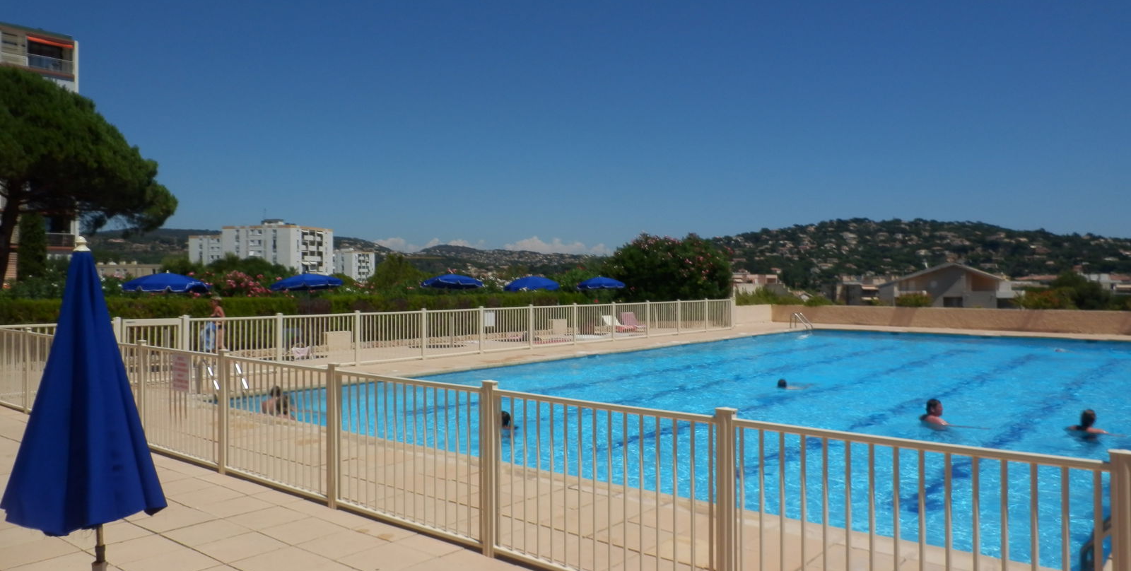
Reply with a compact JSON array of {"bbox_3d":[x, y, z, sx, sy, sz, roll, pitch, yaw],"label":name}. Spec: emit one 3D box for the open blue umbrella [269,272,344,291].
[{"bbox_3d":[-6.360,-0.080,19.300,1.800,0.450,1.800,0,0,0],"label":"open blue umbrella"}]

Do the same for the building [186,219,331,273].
[{"bbox_3d":[-88.500,-9.000,226.000,42.000,18.000,24.000,0,0,20],"label":"building"}]

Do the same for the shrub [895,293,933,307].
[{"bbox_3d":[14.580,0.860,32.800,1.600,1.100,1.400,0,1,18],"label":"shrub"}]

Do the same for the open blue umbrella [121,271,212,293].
[{"bbox_3d":[-8.260,0.740,16.200,1.770,2.040,1.770,0,0,0],"label":"open blue umbrella"}]

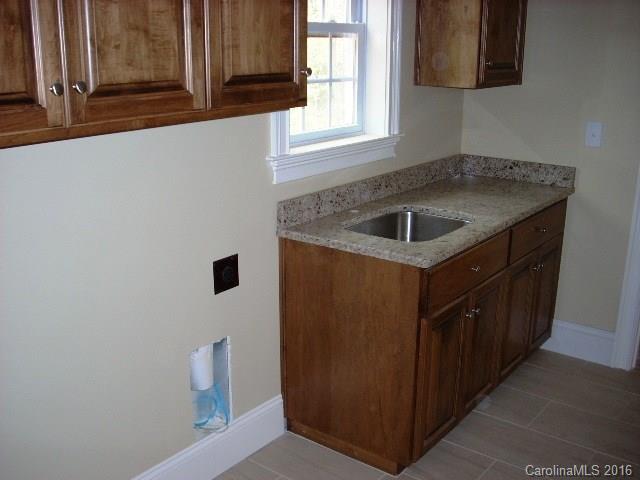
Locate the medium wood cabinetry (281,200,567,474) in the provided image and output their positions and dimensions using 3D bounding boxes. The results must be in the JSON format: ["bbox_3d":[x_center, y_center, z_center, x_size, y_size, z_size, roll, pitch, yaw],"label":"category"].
[{"bbox_3d":[0.563,0.286,3.207,0.617,0.866,1.522,12,19,35],"label":"medium wood cabinetry"}]

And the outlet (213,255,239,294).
[{"bbox_3d":[-0.337,0.123,2.445,0.010,0.120,0.123,12,19,35],"label":"outlet"}]

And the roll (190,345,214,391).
[{"bbox_3d":[-0.432,0.447,2.477,0.090,0.172,0.090,0,16,0],"label":"roll"}]

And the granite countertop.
[{"bbox_3d":[0.566,-0.190,3.050,0.641,0.134,1.560,12,19,35],"label":"granite countertop"}]

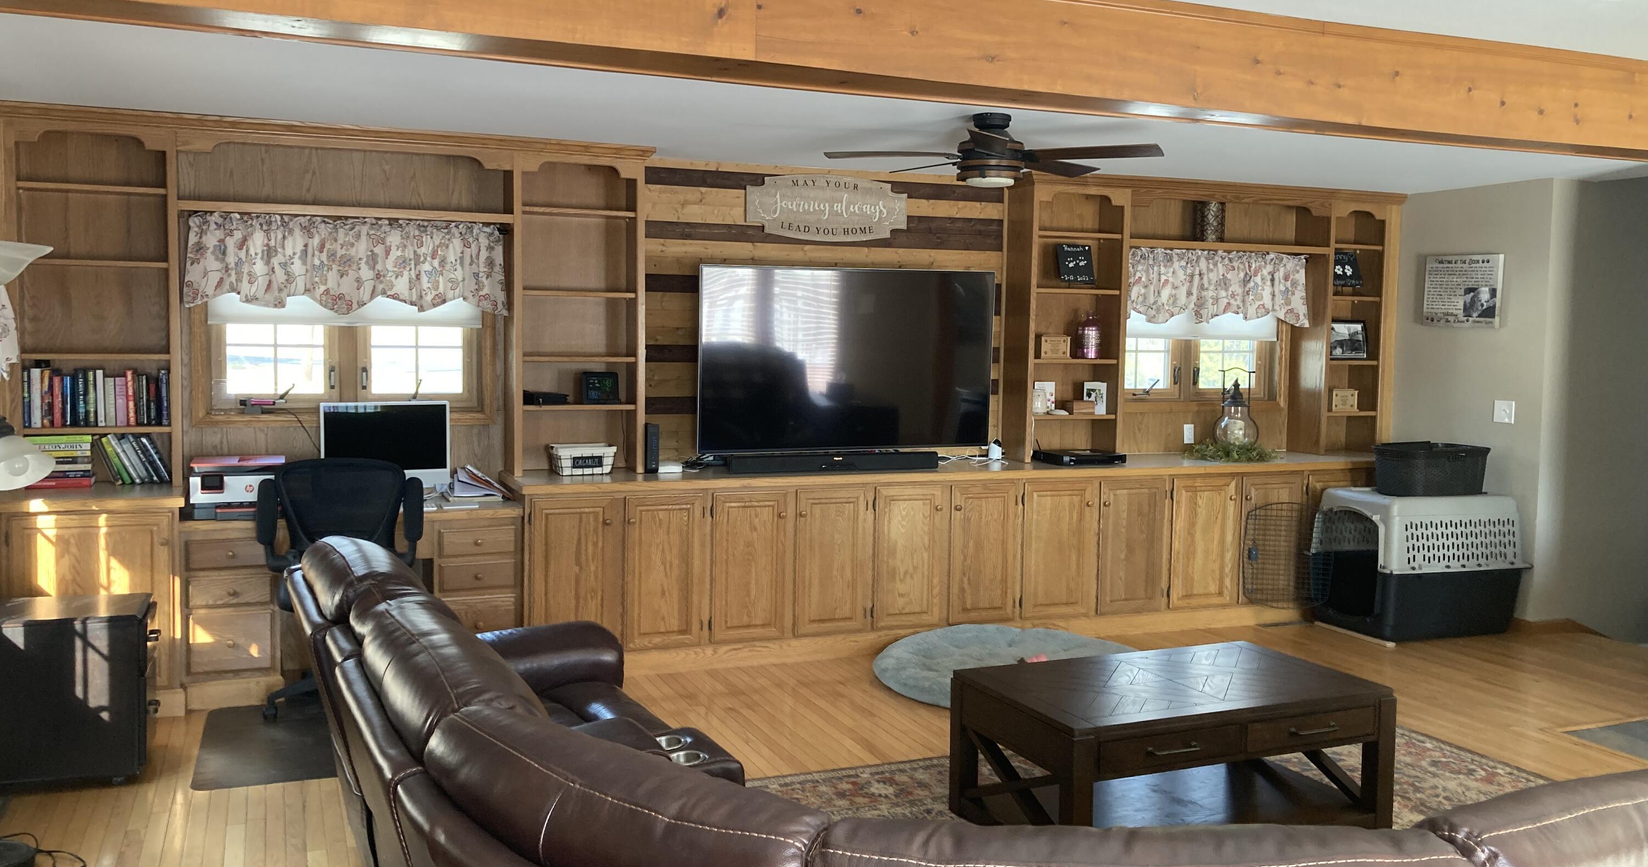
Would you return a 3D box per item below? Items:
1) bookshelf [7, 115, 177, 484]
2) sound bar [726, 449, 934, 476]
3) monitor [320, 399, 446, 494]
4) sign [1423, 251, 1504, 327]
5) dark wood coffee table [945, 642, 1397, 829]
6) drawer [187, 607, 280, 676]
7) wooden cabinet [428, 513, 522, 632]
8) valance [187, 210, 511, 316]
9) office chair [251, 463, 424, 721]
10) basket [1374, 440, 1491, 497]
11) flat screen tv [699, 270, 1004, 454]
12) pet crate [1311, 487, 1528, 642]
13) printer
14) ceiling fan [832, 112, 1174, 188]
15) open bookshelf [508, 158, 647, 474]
[{"bbox_3d":[-2.978,-0.509,5.487,0.610,1.442,0.261,-1,5,-22],"label":"bookshelf"},{"bbox_3d":[0.051,0.152,6.686,1.145,0.075,0.090,-1,5,-23],"label":"sound bar"},{"bbox_3d":[-1.932,0.087,5.875,0.550,0.458,0.150,-2,5,-33],"label":"monitor"},{"bbox_3d":[3.566,-0.798,7.450,0.032,0.399,0.503,-1,5,-22],"label":"sign"},{"bbox_3d":[1.117,1.042,4.348,1.220,0.478,0.720,-1,5,-23],"label":"dark wood coffee table"},{"bbox_3d":[-2.513,0.844,5.672,0.330,0.265,0.370,-1,5,-22],"label":"drawer"},{"bbox_3d":[-1.605,0.727,6.070,0.405,0.755,0.411,-1,5,-22],"label":"wooden cabinet"},{"bbox_3d":[-2.142,-0.757,6.063,1.385,0.440,0.100,-1,5,-23],"label":"valance"},{"bbox_3d":[-1.939,0.626,5.378,0.610,1.055,0.610,-1,5,-21],"label":"office chair"},{"bbox_3d":[3.384,0.202,7.434,0.510,0.255,0.360,-1,5,-20],"label":"basket"},{"bbox_3d":[0.137,-0.386,6.980,1.670,0.945,0.065,-1,5,-23],"label":"flat screen tv"},{"bbox_3d":[3.305,0.700,7.460,0.990,0.745,0.655,-1,5,-19],"label":"pet crate"},{"bbox_3d":[-2.416,0.216,5.597,0.430,0.232,0.360,-1,5,-23],"label":"printer"},{"bbox_3d":[0.644,-1.100,5.193,1.300,0.265,1.300,-1,5,-22],"label":"ceiling fan"},{"bbox_3d":[-1.160,-0.541,6.224,0.601,1.447,0.261,-1,5,-22],"label":"open bookshelf"}]

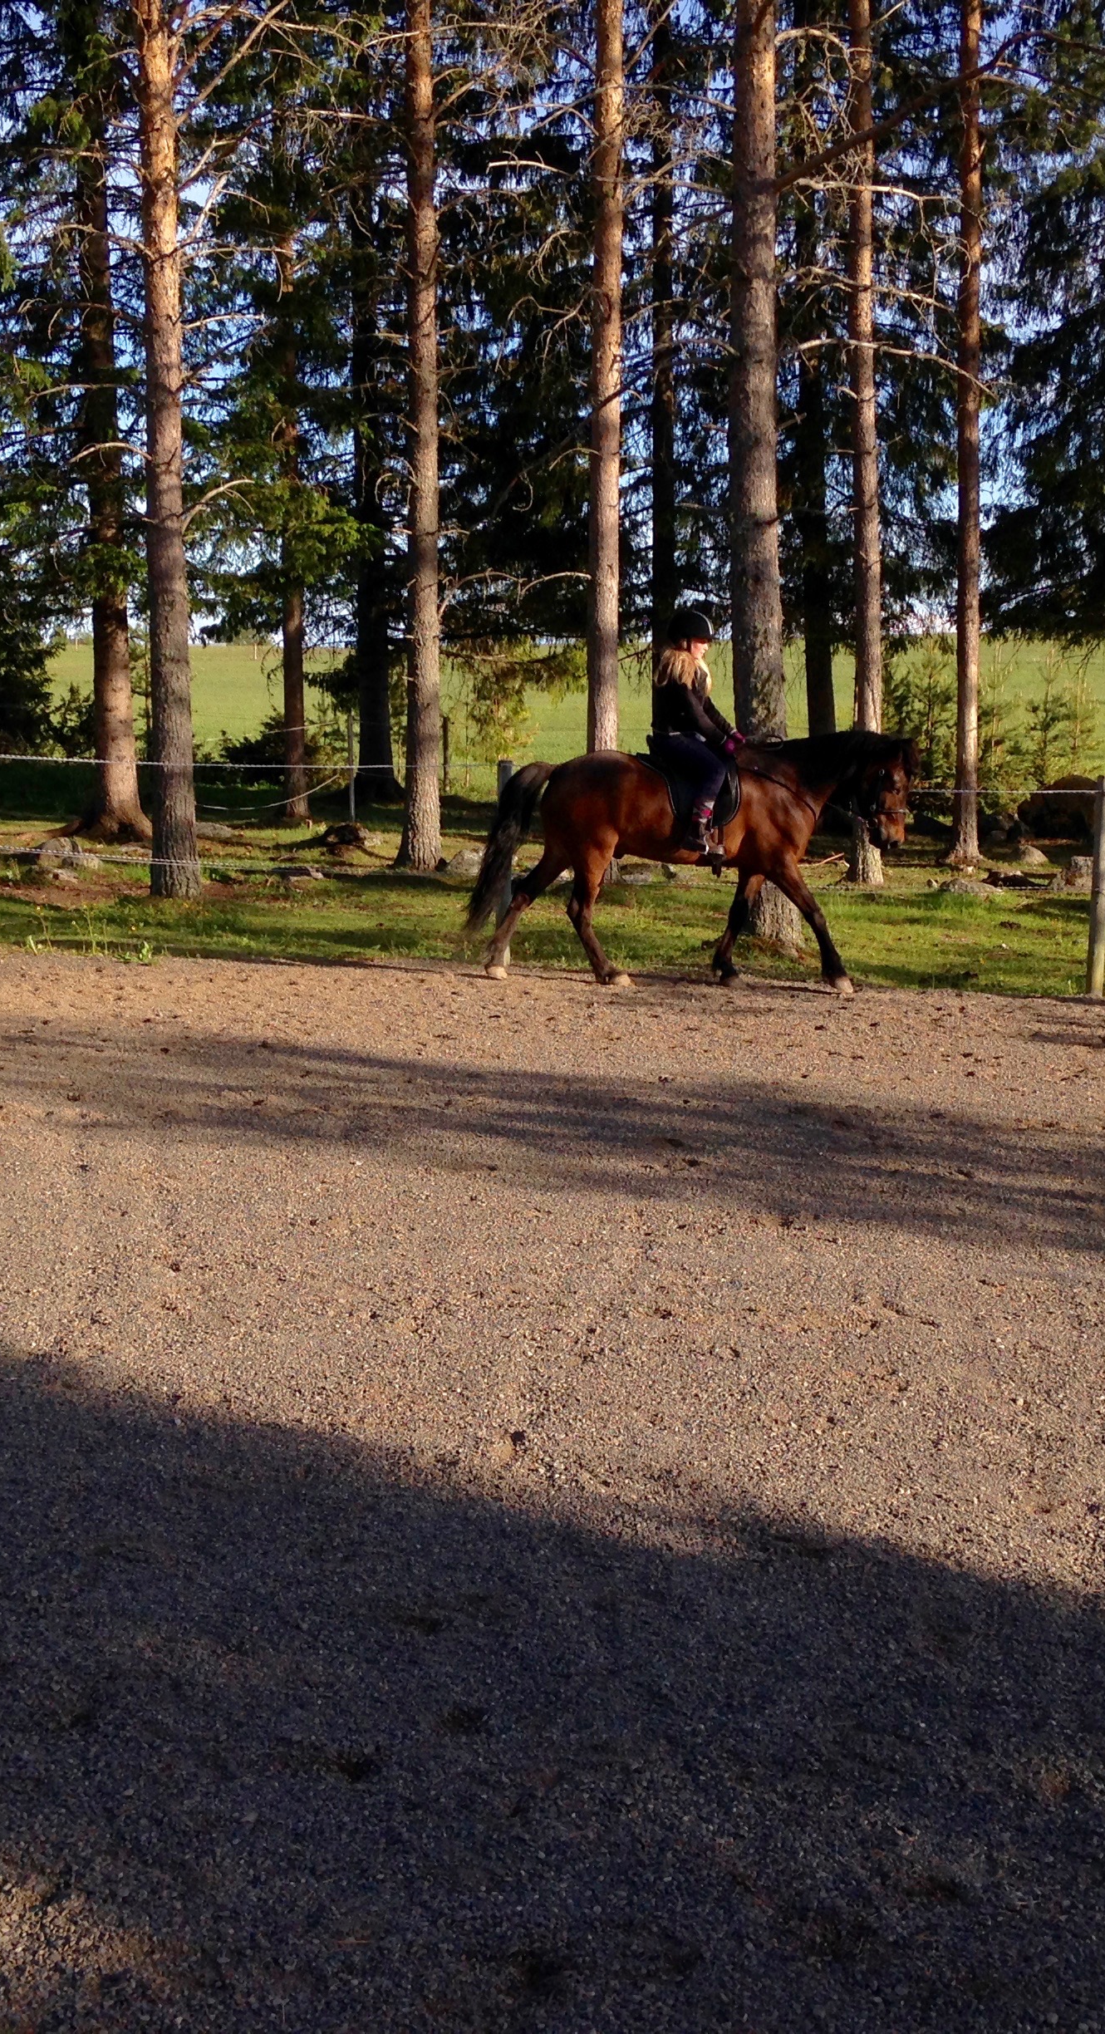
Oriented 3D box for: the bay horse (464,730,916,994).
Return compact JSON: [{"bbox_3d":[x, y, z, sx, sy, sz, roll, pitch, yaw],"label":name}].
[{"bbox_3d":[0.796,-0.922,15.300,2.680,1.530,0.550,2,7,17],"label":"bay horse"}]

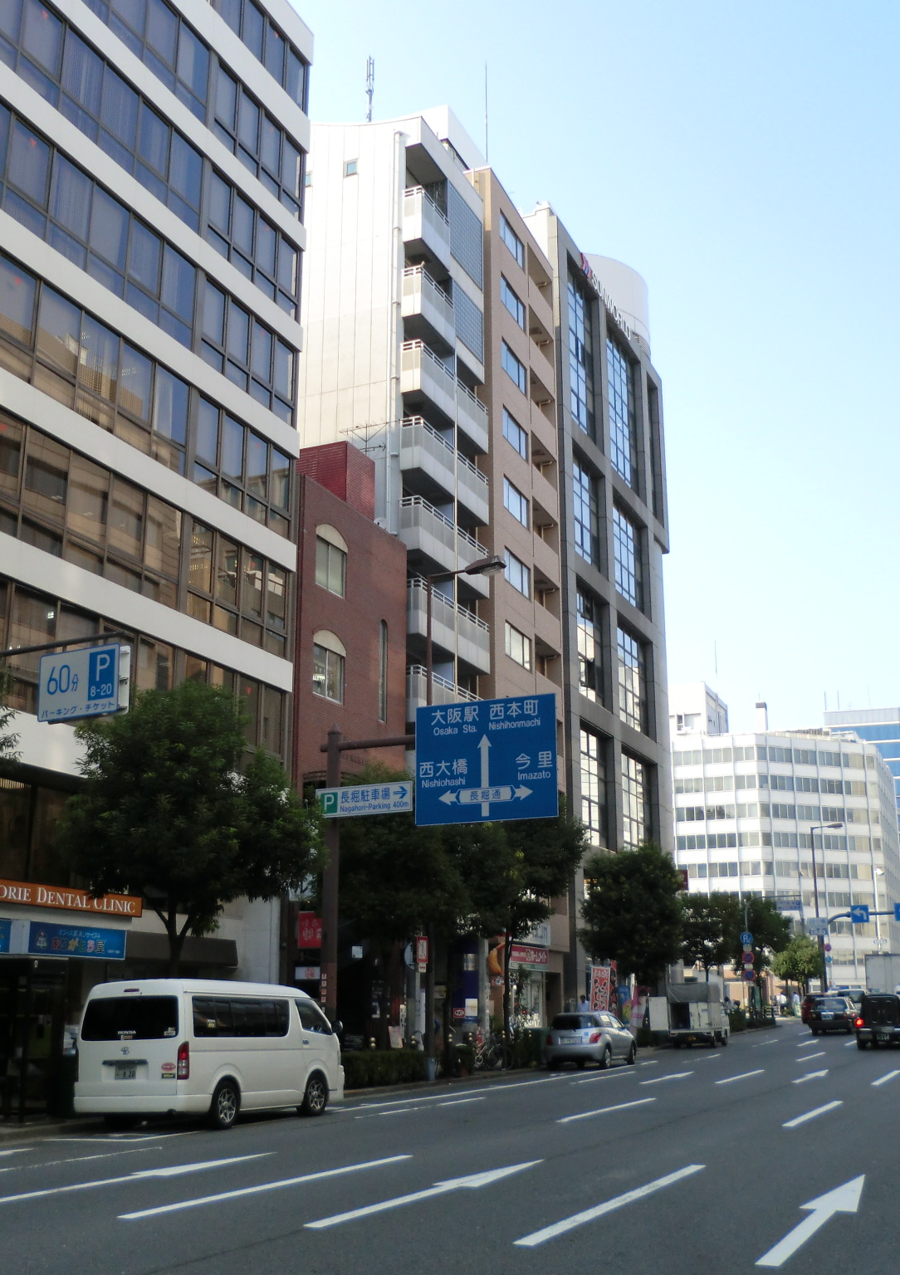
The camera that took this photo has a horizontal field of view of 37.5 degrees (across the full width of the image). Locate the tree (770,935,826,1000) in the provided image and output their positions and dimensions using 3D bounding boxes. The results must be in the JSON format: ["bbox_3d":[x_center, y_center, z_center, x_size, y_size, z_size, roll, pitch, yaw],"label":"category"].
[{"bbox_3d":[21.349,21.164,82.388,3.200,5.200,3.200,-7,-17,23],"label":"tree"}]

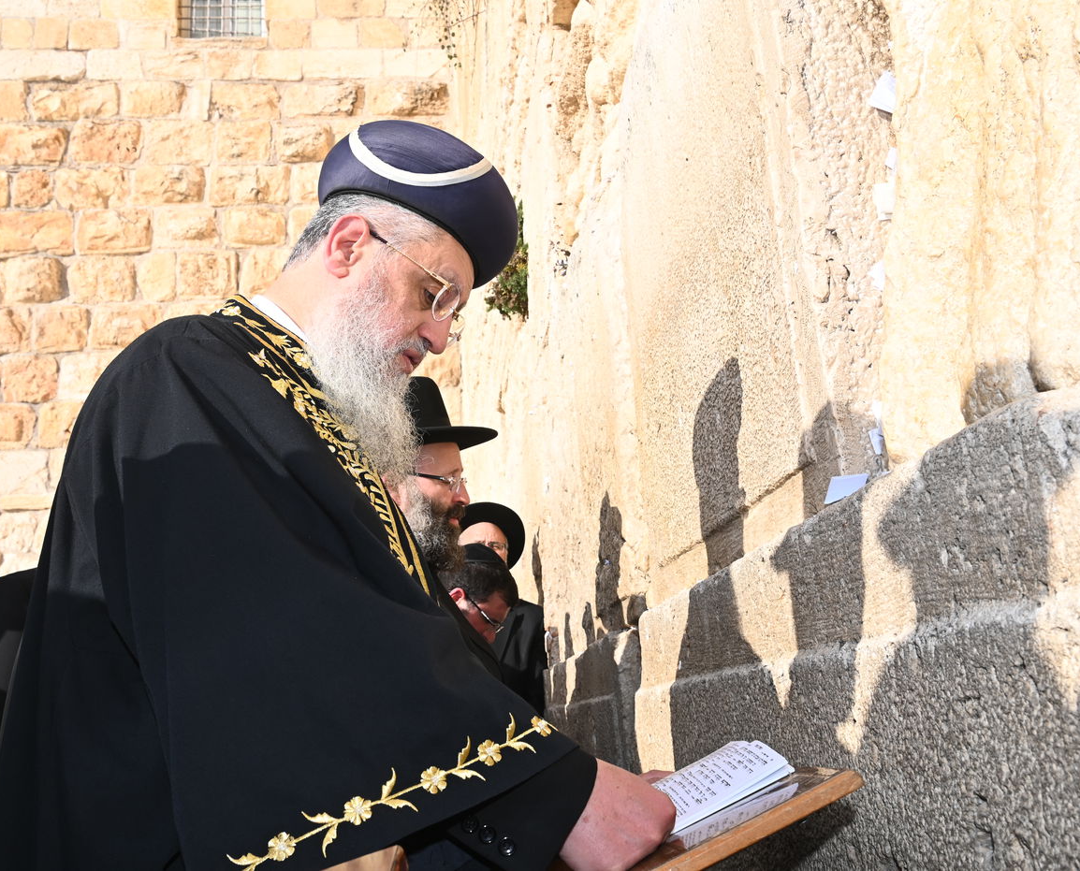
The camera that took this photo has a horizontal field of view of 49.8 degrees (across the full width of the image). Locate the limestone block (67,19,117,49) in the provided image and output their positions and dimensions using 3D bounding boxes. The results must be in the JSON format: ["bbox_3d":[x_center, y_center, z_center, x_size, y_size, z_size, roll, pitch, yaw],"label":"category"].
[{"bbox_3d":[-4.499,-4.001,11.762,0.465,0.326,0.250,-2,-14,-7],"label":"limestone block"}]

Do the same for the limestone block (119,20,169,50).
[{"bbox_3d":[-4.001,-4.011,11.820,0.479,0.327,0.250,-2,-14,-7],"label":"limestone block"}]

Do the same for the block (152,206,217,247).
[{"bbox_3d":[-2.910,-1.675,9.589,0.509,0.351,0.280,-2,-14,-7],"label":"block"}]

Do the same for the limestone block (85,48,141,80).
[{"bbox_3d":[-3.599,-3.096,9.885,0.464,0.282,0.280,-2,-14,-7],"label":"limestone block"}]

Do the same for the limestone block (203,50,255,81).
[{"bbox_3d":[-2.532,-2.969,9.559,0.415,0.280,0.300,-2,-14,-7],"label":"limestone block"}]

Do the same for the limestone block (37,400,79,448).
[{"bbox_3d":[-4.357,-0.071,10.801,0.496,0.434,0.300,-2,-14,-7],"label":"limestone block"}]

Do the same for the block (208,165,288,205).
[{"bbox_3d":[-2.422,-2.037,9.769,0.657,0.372,0.300,-2,-15,-6],"label":"block"}]

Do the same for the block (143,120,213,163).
[{"bbox_3d":[-2.880,-2.297,9.347,0.528,0.365,0.300,-2,-14,-7],"label":"block"}]

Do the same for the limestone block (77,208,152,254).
[{"bbox_3d":[-3.464,-1.629,9.556,0.586,0.392,0.300,-2,-15,-6],"label":"limestone block"}]

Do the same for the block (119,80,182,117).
[{"bbox_3d":[-3.270,-2.787,9.883,0.517,0.346,0.300,-2,-15,-6],"label":"block"}]

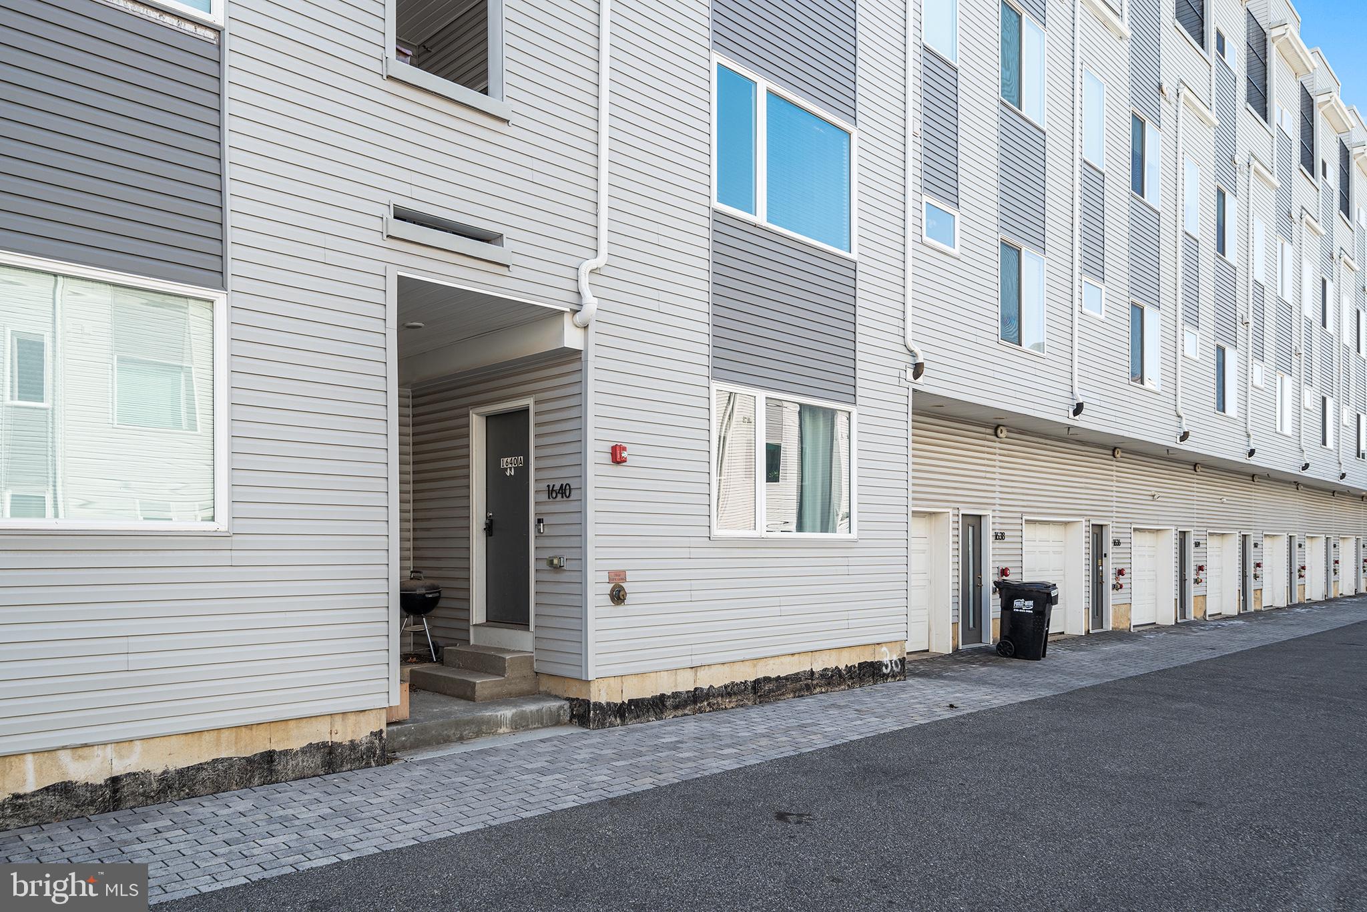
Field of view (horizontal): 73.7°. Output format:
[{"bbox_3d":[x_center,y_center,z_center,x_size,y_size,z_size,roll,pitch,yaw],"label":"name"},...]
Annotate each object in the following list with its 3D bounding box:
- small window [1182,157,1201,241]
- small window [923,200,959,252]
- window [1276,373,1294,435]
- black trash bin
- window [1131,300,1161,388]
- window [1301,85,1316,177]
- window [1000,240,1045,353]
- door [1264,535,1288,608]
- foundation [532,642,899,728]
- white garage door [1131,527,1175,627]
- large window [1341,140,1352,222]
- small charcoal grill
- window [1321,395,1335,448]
[{"bbox_3d":[10.271,-5.211,18.407,0.943,1.528,0.100,3,-4,-44],"label":"small window"},{"bbox_3d":[3.299,-2.944,11.703,0.887,0.581,0.100,2,-3,-44],"label":"small window"},{"bbox_3d":[15.402,-1.314,23.341,1.546,1.520,0.100,3,-4,-44],"label":"window"},{"bbox_3d":[4.870,2.320,12.920,0.750,1.070,0.630,-2,-4,36],"label":"black trash bin"},{"bbox_3d":[8.458,-1.997,16.664,1.483,1.509,0.100,3,-4,-44],"label":"window"},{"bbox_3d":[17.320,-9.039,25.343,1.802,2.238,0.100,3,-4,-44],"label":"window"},{"bbox_3d":[4.943,-2.276,13.240,1.420,1.440,0.100,3,-4,-44],"label":"window"},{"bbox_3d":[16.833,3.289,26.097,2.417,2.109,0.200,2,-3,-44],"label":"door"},{"bbox_3d":[0.719,2.298,9.698,4.872,0.470,0.700,6,-4,-44],"label":"foundation"},{"bbox_3d":[10.027,2.623,19.764,2.420,2.140,0.400,3,-4,-44],"label":"white garage door"},{"bbox_3d":[20.235,-8.368,27.886,1.606,2.160,0.150,2,-3,-44],"label":"large window"},{"bbox_3d":[-2.690,1.616,9.200,0.540,0.920,0.540,3,-4,-44],"label":"small charcoal grill"},{"bbox_3d":[18.928,-0.951,26.748,1.420,1.440,0.100,3,-4,-44],"label":"window"}]

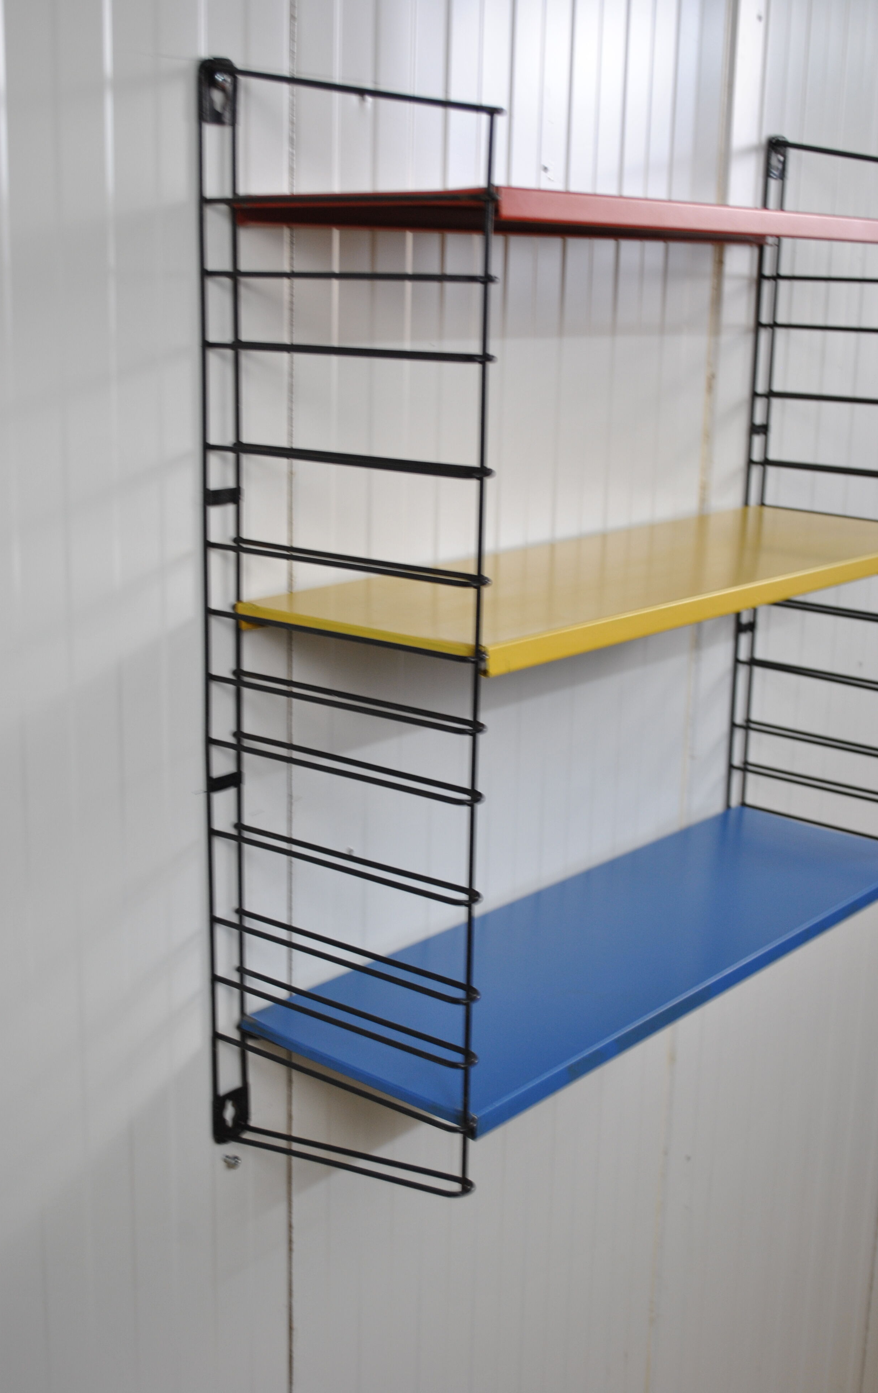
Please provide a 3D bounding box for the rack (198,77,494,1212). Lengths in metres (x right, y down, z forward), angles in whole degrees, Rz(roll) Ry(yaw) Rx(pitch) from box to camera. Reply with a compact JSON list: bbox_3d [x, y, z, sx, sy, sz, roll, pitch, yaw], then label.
[{"bbox_3d":[-0.055,-0.019,1.030,0.211,0.680,0.030,12,17,38],"label":"rack"}]

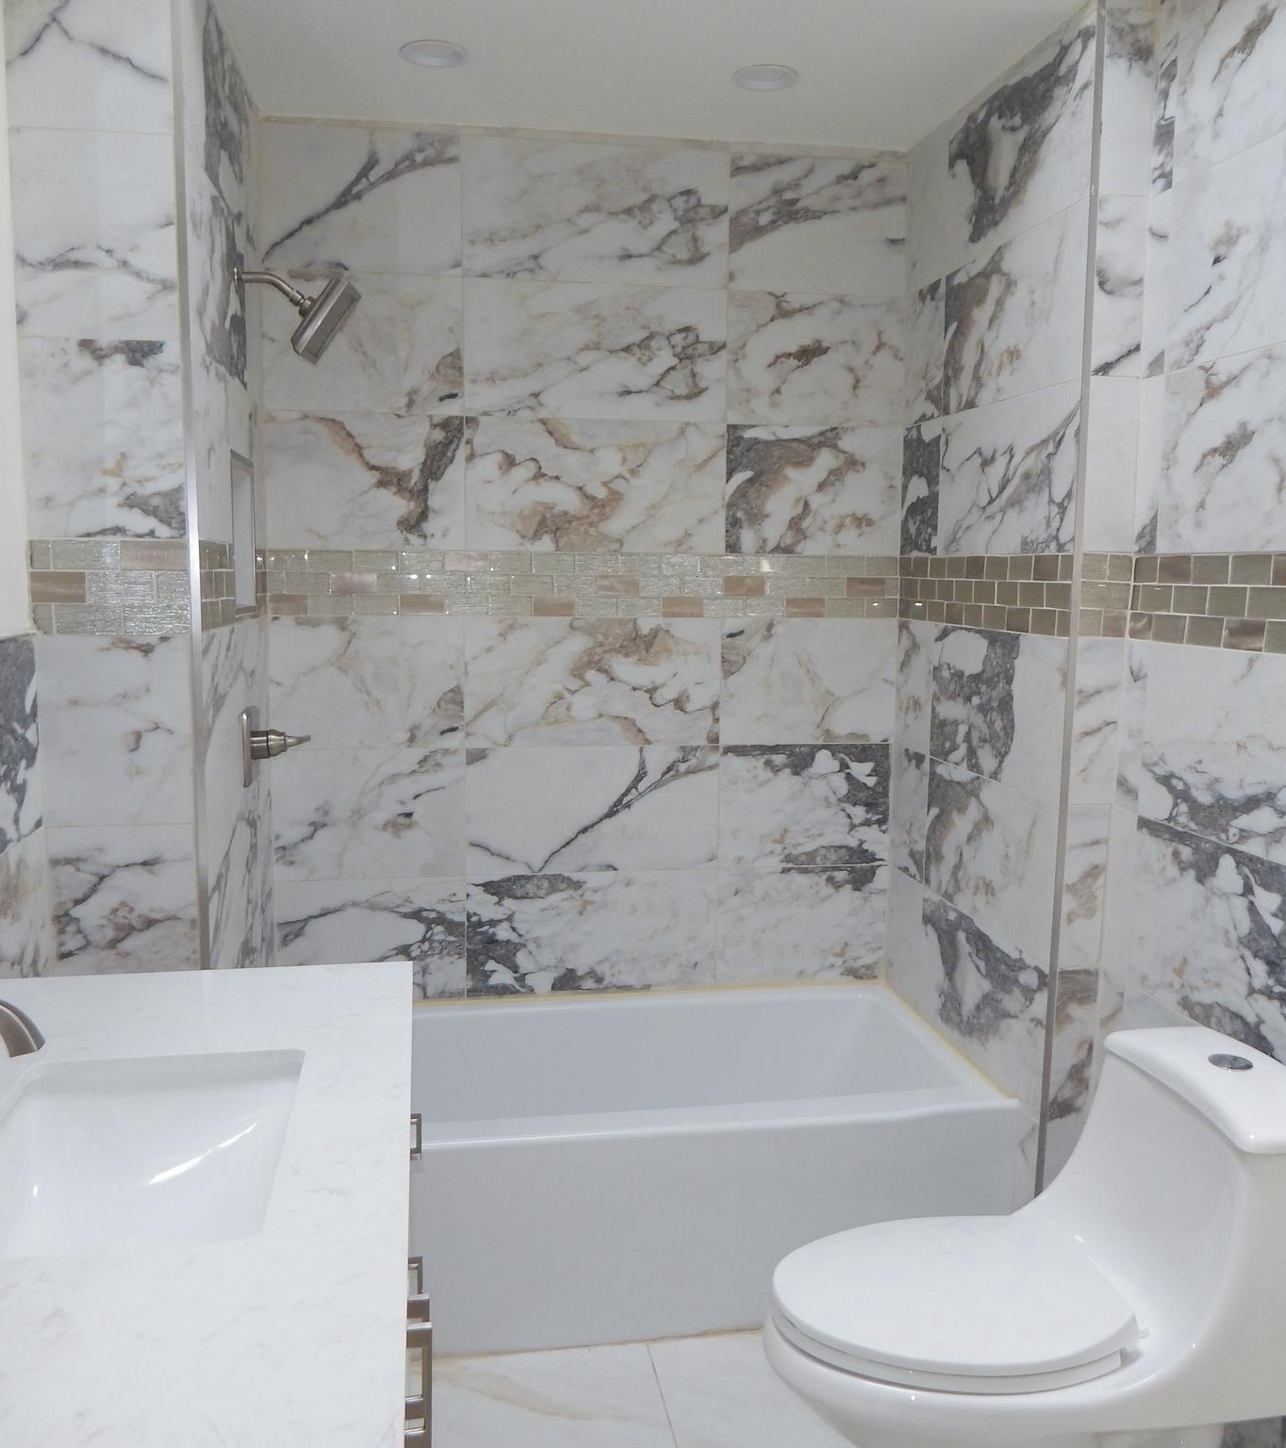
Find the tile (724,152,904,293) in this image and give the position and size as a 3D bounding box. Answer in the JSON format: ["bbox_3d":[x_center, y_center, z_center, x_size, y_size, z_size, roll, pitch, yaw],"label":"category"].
[{"bbox_3d":[0.416,-1.166,2.861,0.441,0.309,0.010,-1,7,-10],"label":"tile"}]

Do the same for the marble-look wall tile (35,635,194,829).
[{"bbox_3d":[-0.829,0.012,1.943,0.223,0.299,0.010,-1,7,-10],"label":"marble-look wall tile"}]

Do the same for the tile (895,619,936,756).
[{"bbox_3d":[0.645,-0.090,2.912,0.010,0.305,0.214,-1,7,-11],"label":"tile"}]

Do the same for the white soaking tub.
[{"bbox_3d":[-0.057,0.898,2.630,1.492,0.408,0.766,-1,7,-10],"label":"white soaking tub"}]

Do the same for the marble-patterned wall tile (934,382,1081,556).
[{"bbox_3d":[0.725,-0.494,2.464,0.010,0.305,0.595,-1,7,-11],"label":"marble-patterned wall tile"}]

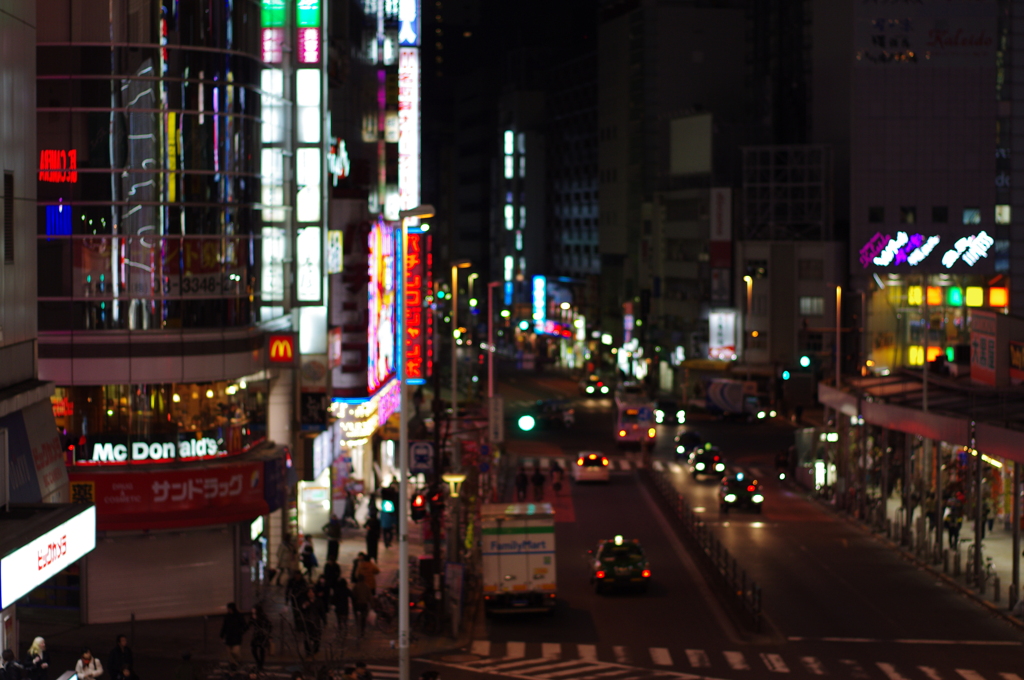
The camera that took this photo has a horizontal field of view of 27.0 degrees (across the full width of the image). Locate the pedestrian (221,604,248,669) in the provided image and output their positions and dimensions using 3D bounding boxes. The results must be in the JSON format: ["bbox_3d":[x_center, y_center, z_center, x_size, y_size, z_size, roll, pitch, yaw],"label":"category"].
[{"bbox_3d":[-7.412,7.864,56.700,0.600,1.730,0.470,1,2,30],"label":"pedestrian"}]

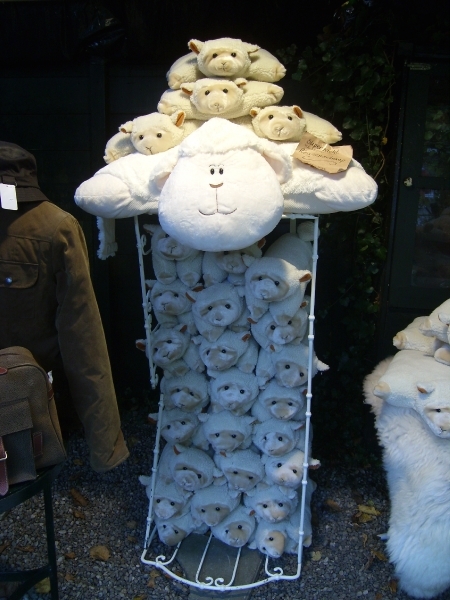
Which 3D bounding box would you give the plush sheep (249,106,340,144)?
[{"bbox_3d":[0.159,-0.524,1.827,0.340,0.130,0.260,6,14,-3],"label":"plush sheep"}]

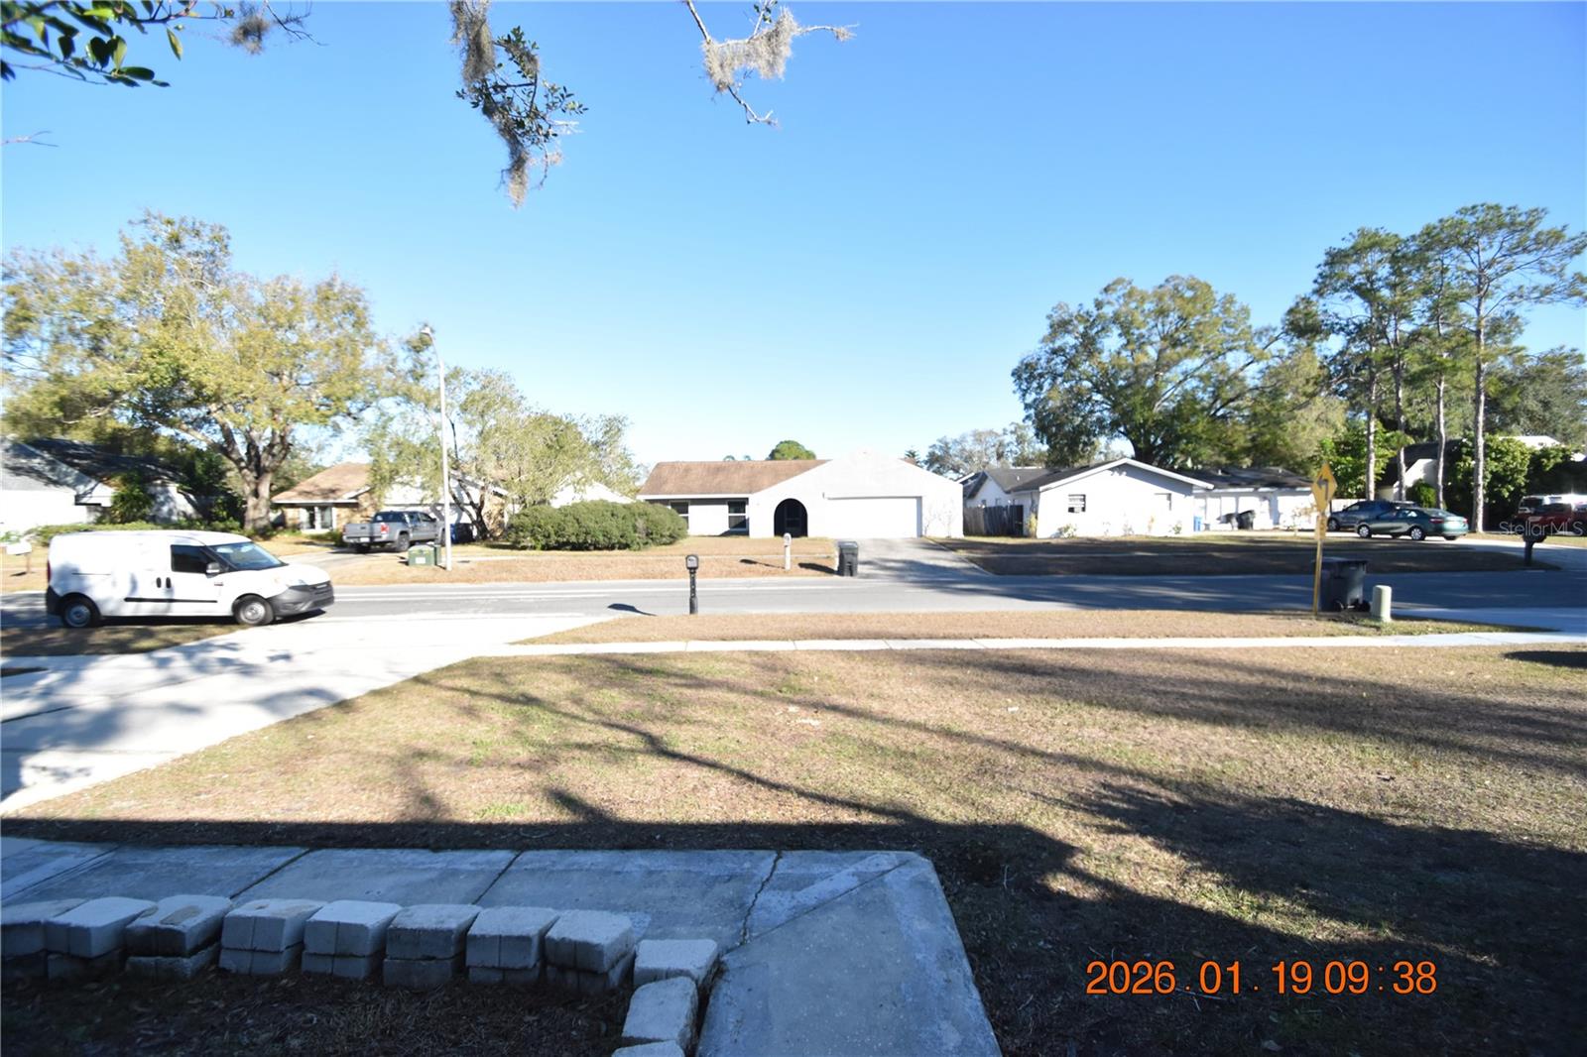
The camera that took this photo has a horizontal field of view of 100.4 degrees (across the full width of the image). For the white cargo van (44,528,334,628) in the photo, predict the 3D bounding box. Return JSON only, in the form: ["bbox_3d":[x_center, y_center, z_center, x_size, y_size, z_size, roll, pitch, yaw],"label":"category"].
[{"bbox_3d":[-12.291,1.003,13.807,4.750,1.880,1.840,-1,3,-5],"label":"white cargo van"}]

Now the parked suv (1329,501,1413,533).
[{"bbox_3d":[32.300,-0.656,36.800,1.900,1.740,4.750,-1,2,0],"label":"parked suv"}]

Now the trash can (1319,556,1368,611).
[{"bbox_3d":[11.495,1.144,13.881,0.650,1.070,0.780,-1,3,-5],"label":"trash can"}]

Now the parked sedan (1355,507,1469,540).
[{"bbox_3d":[29.953,-0.215,32.271,1.800,1.450,4.680,-1,3,-2],"label":"parked sedan"}]

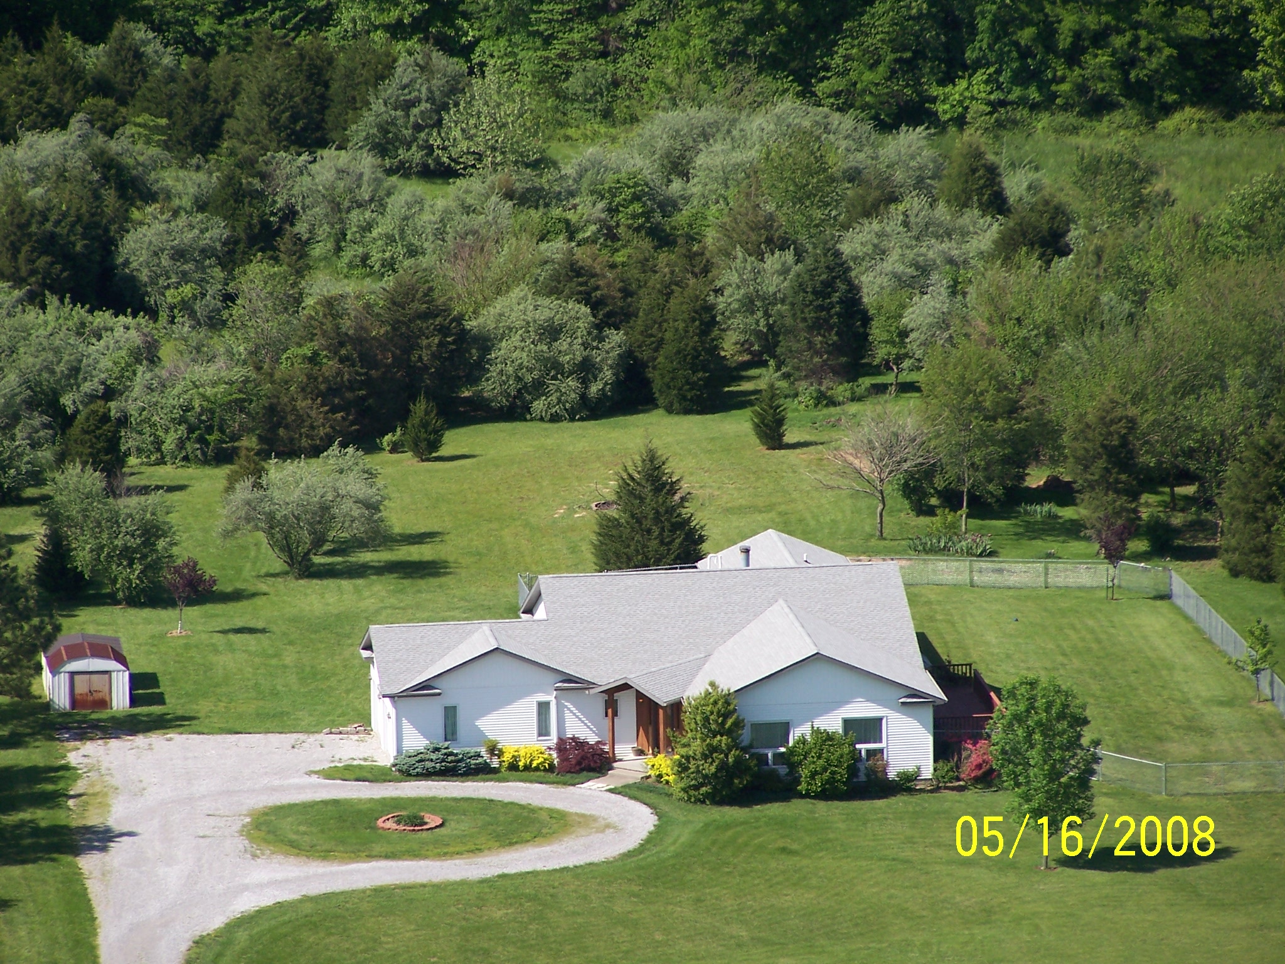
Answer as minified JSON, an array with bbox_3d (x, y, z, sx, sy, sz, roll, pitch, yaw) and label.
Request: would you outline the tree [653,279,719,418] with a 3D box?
[{"bbox_3d":[1.880,-5.832,538.600,2.986,5.603,2.896,0,12,0],"label":"tree"}]

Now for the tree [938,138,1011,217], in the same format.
[{"bbox_3d":[15.169,-13.864,572.135,3.216,3.879,3.120,0,12,0],"label":"tree"}]

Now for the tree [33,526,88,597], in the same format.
[{"bbox_3d":[-23.300,3.033,500.480,2.090,2.798,2.027,0,12,0],"label":"tree"}]

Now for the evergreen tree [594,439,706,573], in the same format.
[{"bbox_3d":[0.244,1.222,500.520,4.585,5.772,4.585,-2,12,-7],"label":"evergreen tree"}]

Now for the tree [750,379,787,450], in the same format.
[{"bbox_3d":[5.339,-2.897,531.033,1.535,3.005,1.489,0,12,0],"label":"tree"}]

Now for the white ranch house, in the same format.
[{"bbox_3d":[-0.450,6.316,477.641,20.606,5.971,23.854,-2,12,-7],"label":"white ranch house"}]

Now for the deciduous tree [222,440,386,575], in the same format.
[{"bbox_3d":[-13.592,1.265,502.728,6.745,5.139,6.542,0,12,0],"label":"deciduous tree"}]

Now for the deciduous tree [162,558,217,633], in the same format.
[{"bbox_3d":[-17.847,4.451,493.127,2.178,3.088,2.178,-2,12,-7],"label":"deciduous tree"}]

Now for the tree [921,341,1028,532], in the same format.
[{"bbox_3d":[13.505,-1.822,508.391,4.373,8.038,4.373,-2,12,-7],"label":"tree"}]

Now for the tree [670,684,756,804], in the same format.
[{"bbox_3d":[2.612,9.576,466.273,3.221,4.357,3.221,-1,12,0],"label":"tree"}]

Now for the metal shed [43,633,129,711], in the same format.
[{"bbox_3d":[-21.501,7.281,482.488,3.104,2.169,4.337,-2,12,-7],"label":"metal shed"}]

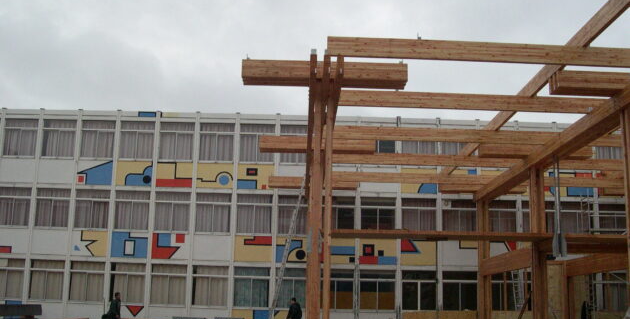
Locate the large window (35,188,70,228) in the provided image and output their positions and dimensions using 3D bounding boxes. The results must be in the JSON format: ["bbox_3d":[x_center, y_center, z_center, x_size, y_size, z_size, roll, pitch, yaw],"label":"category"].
[{"bbox_3d":[-11.466,2.110,30.290,1.500,1.700,0.150,1,-12,0],"label":"large window"}]

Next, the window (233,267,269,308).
[{"bbox_3d":[-2.723,5.477,29.611,1.501,1.670,0.150,2,-11,-1],"label":"window"}]

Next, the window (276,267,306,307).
[{"bbox_3d":[-0.916,5.466,29.489,1.500,1.720,0.120,1,-11,-1],"label":"window"}]

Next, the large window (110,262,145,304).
[{"bbox_3d":[-8.015,5.295,29.640,1.500,1.720,0.150,1,-12,0],"label":"large window"}]

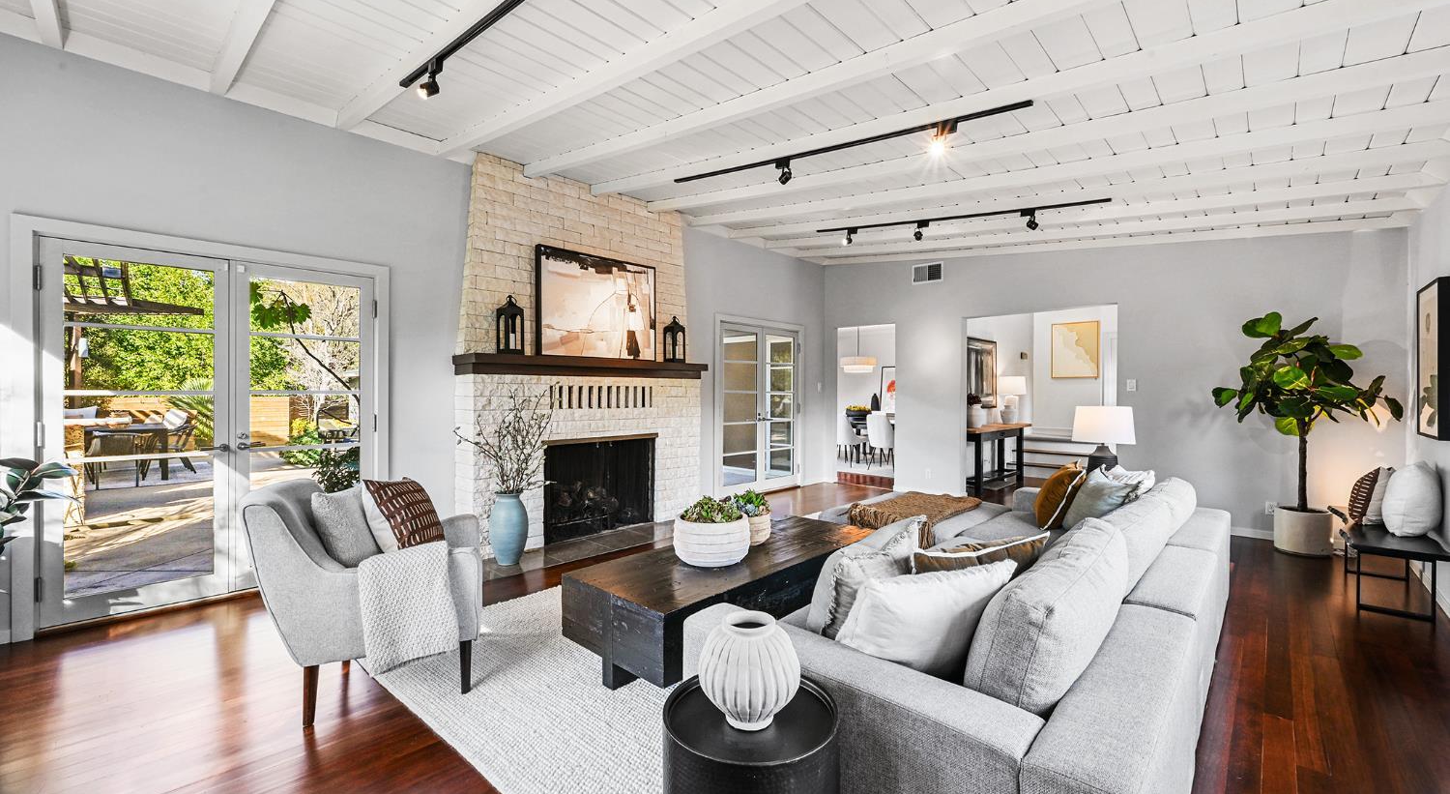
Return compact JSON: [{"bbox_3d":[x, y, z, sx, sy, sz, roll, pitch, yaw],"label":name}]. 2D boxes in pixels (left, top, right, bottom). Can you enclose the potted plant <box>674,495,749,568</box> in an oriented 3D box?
[{"bbox_3d":[-0.067,0.664,2.861,0.385,0.315,0.385,0,0,0],"label":"potted plant"}]

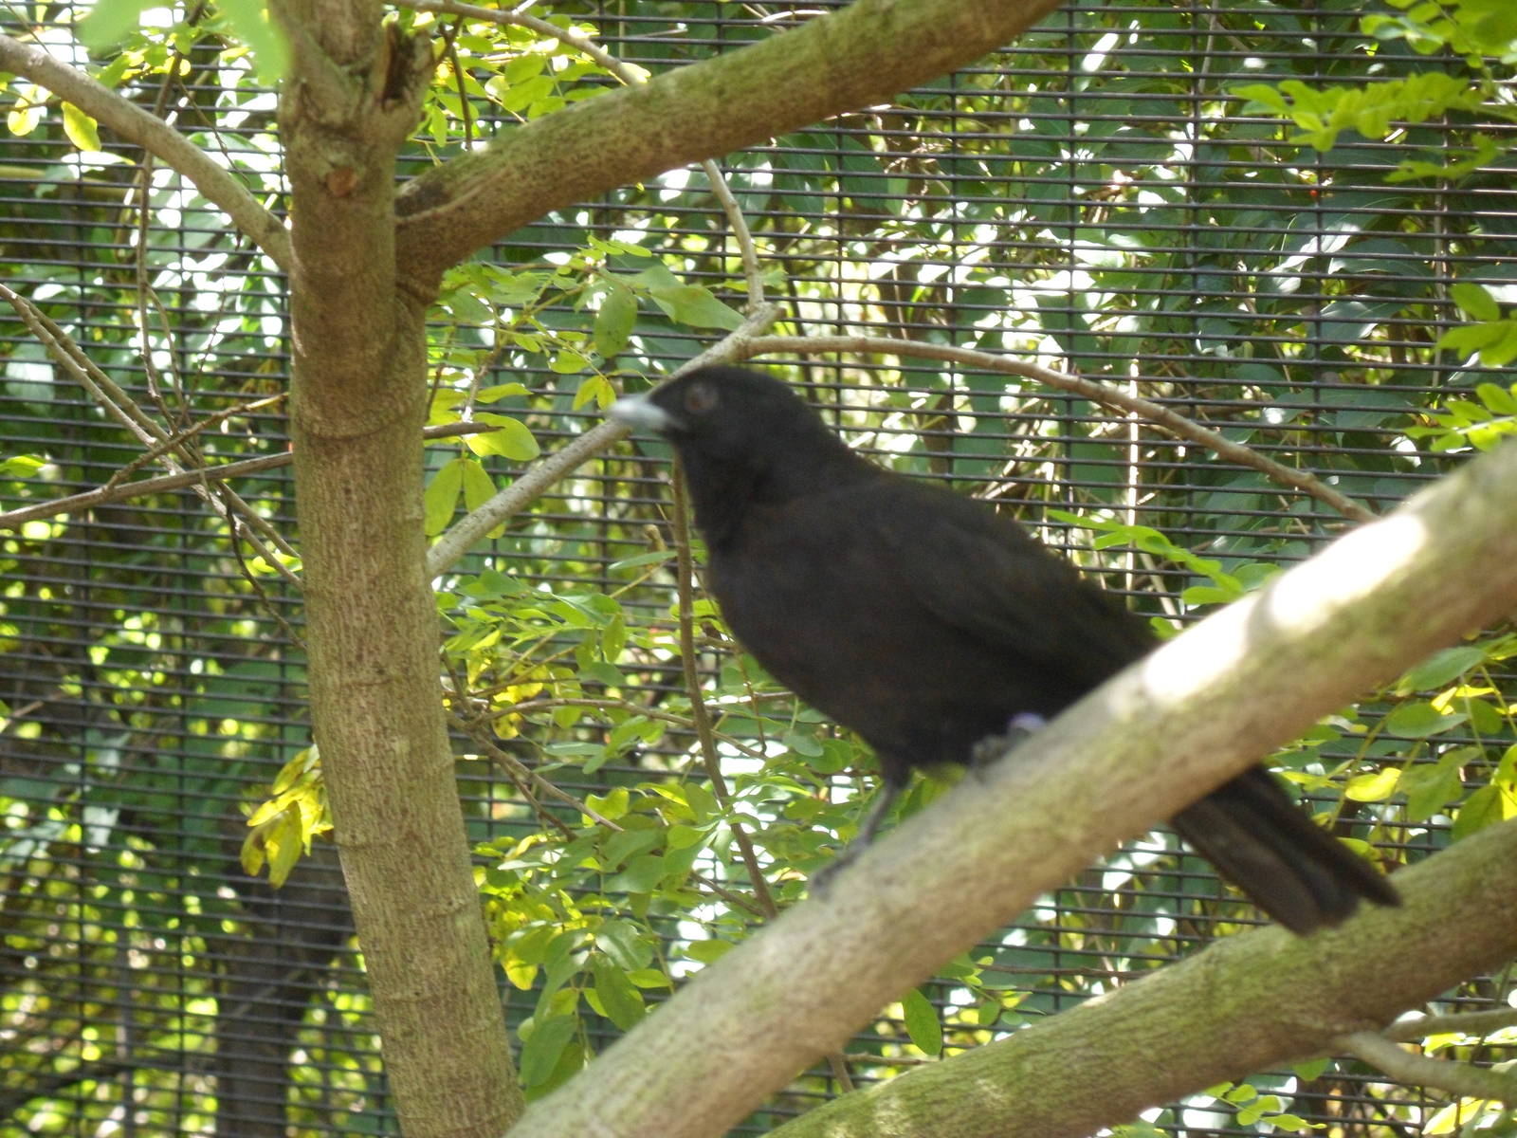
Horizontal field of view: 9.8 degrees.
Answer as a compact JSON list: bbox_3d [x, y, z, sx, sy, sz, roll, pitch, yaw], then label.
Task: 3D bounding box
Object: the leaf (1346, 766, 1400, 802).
[{"bbox_3d":[0.332,0.116,4.760,0.032,0.015,0.013,-20,0,0],"label":"leaf"}]

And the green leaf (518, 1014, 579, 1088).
[{"bbox_3d":[-0.115,0.264,4.820,0.023,0.045,0.012,33,0,0],"label":"green leaf"}]

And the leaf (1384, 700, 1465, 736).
[{"bbox_3d":[0.361,0.081,4.760,0.045,0.019,0.013,-7,0,0],"label":"leaf"}]

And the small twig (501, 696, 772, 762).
[{"bbox_3d":[-0.068,0.087,4.920,0.154,0.022,0.020,10,0,0],"label":"small twig"}]

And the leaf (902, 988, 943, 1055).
[{"bbox_3d":[0.089,0.249,4.830,0.019,0.041,0.011,-24,0,0],"label":"leaf"}]

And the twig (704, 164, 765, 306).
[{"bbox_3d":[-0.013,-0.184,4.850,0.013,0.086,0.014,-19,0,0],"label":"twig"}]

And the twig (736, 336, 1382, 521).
[{"bbox_3d":[0.165,-0.085,4.850,0.363,0.042,0.035,16,0,9],"label":"twig"}]

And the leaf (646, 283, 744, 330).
[{"bbox_3d":[-0.034,-0.145,4.900,0.058,0.022,0.013,21,0,0],"label":"leaf"}]

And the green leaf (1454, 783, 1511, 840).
[{"bbox_3d":[0.387,0.134,4.740,0.024,0.042,0.012,27,0,0],"label":"green leaf"}]

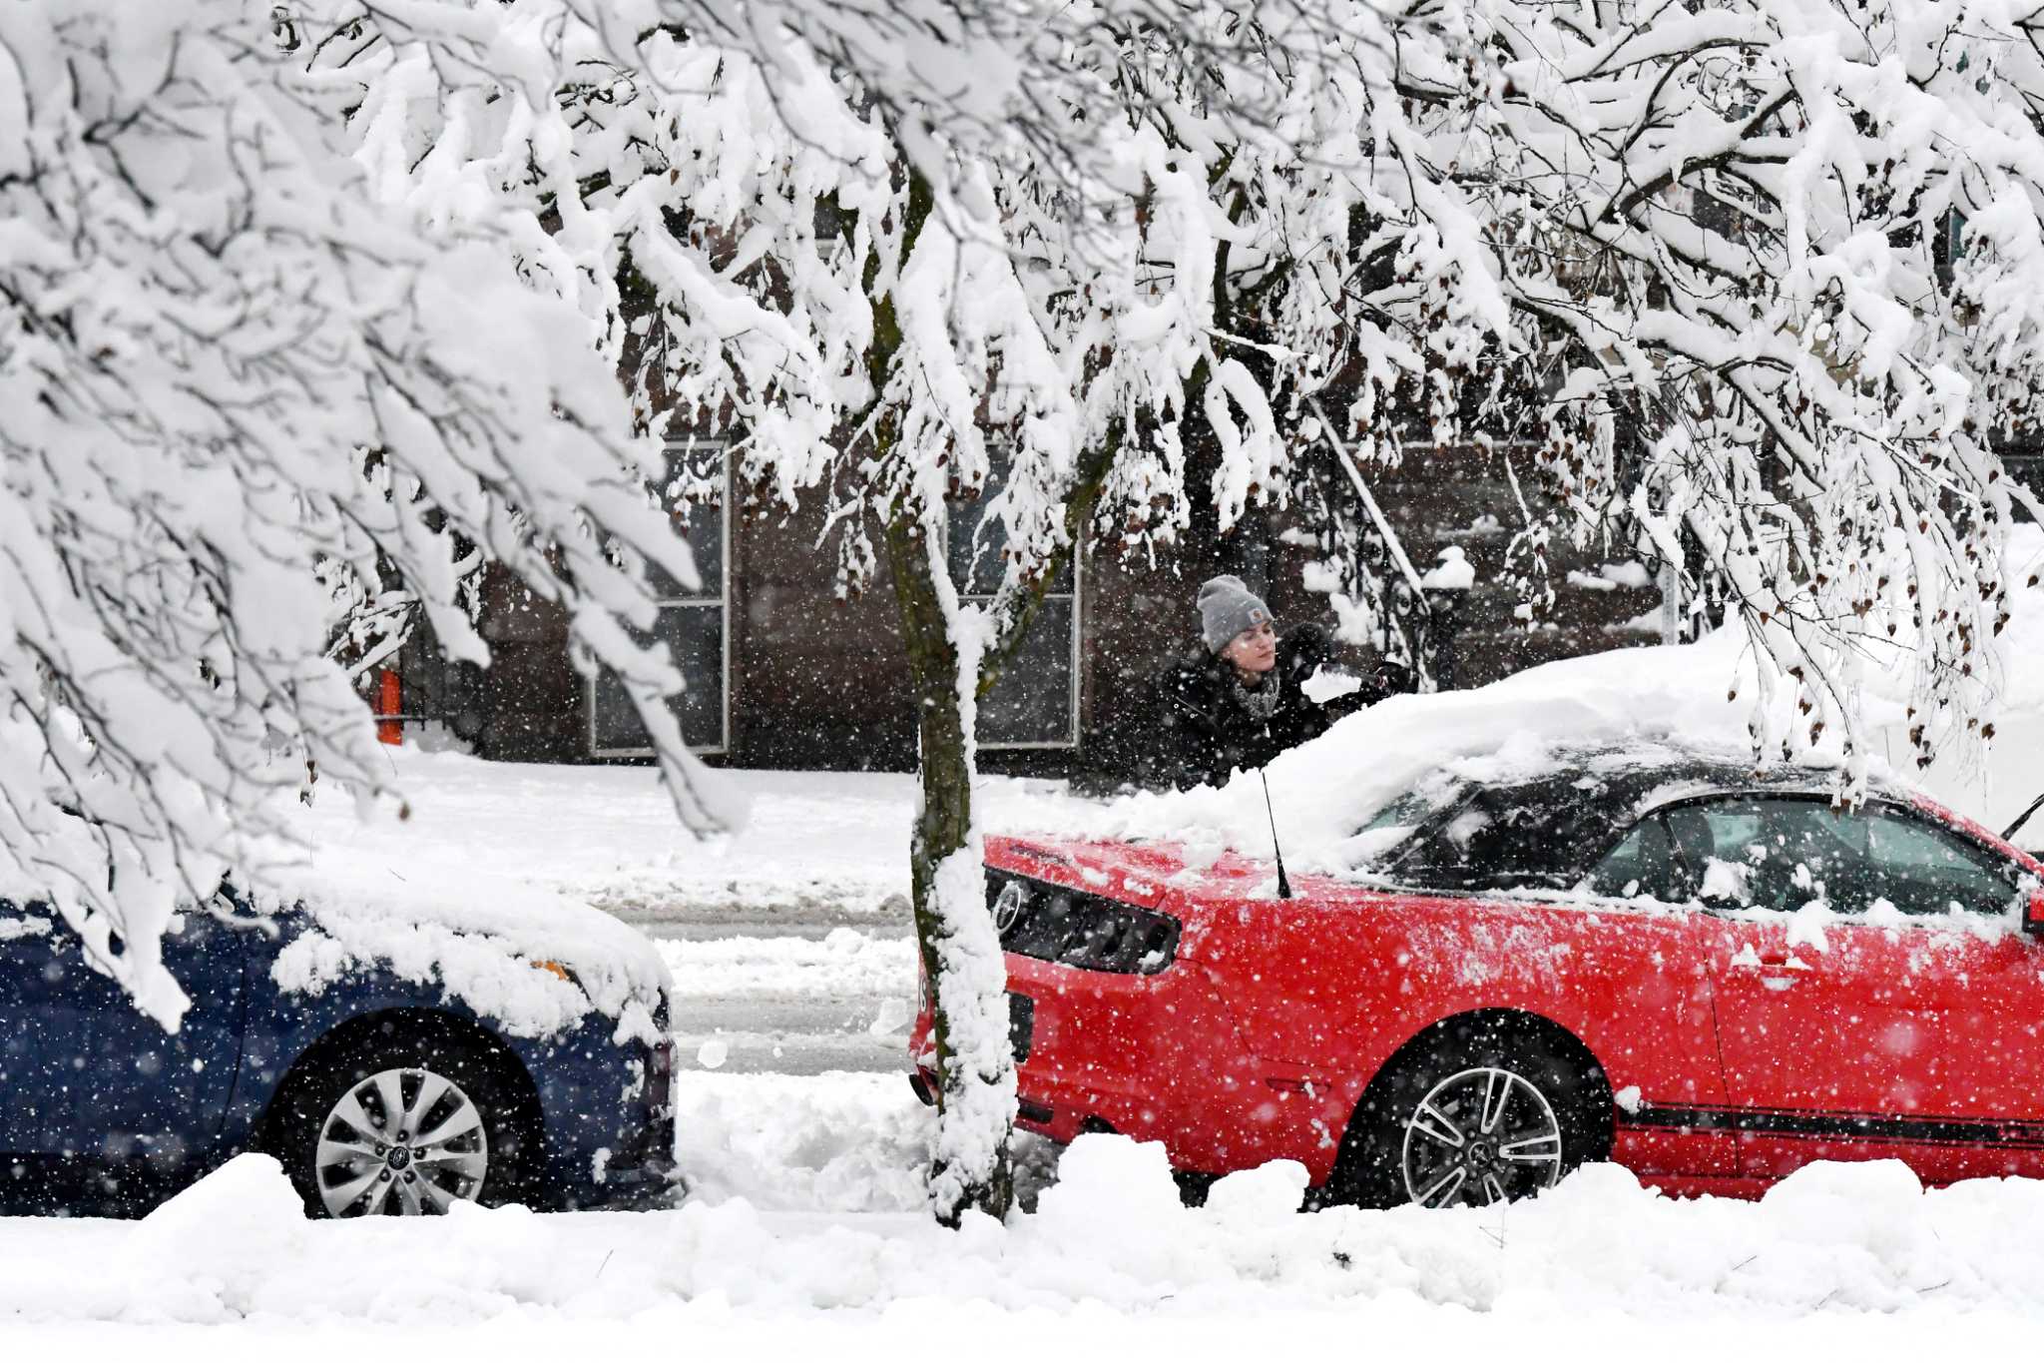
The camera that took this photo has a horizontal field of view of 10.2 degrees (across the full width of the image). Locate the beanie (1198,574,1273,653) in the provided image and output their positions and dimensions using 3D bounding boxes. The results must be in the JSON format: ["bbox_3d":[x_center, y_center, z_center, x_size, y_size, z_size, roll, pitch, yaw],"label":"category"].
[{"bbox_3d":[0.603,-0.192,32.450,0.190,0.210,0.215,-14,0,-41],"label":"beanie"}]

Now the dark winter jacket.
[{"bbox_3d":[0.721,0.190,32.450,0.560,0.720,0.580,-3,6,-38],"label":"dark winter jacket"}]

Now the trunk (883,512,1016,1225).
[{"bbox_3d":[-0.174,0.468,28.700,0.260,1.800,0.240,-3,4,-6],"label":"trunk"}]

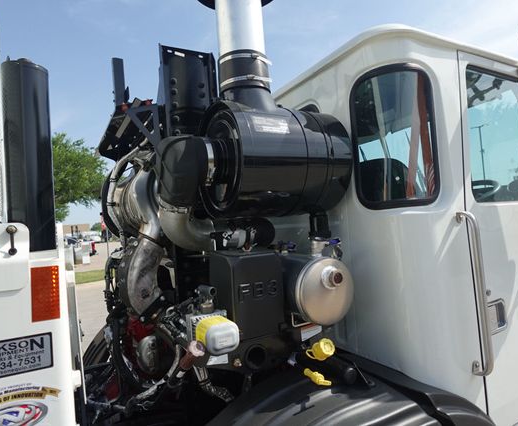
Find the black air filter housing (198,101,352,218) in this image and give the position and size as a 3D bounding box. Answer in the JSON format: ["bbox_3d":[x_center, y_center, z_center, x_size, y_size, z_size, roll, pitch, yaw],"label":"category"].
[{"bbox_3d":[0.043,-0.182,1.285,0.420,0.385,0.385,-3,-1,-29],"label":"black air filter housing"}]

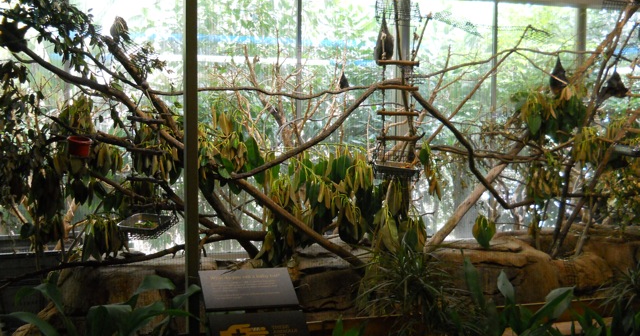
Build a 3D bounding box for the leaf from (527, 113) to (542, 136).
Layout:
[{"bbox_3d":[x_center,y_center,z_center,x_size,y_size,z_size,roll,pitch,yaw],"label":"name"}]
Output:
[{"bbox_3d":[1.411,-0.293,4.500,0.100,0.143,0.040,1,3,11],"label":"leaf"}]

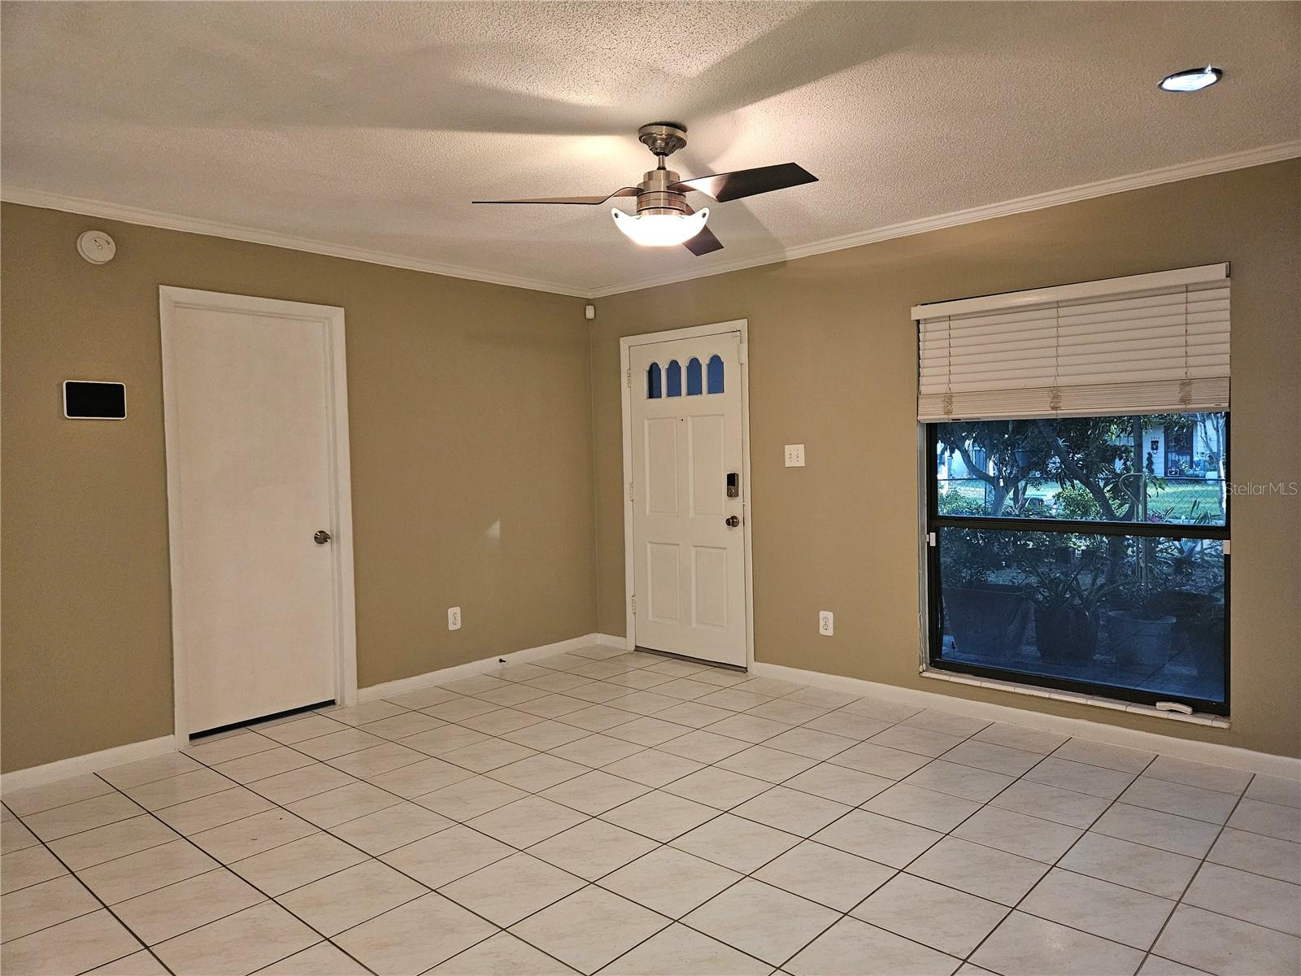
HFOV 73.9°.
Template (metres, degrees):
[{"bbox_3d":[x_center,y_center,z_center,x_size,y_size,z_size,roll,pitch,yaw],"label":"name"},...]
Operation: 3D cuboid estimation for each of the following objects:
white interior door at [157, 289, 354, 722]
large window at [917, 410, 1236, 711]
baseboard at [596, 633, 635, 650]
[{"bbox_3d":[-1.933,0.124,4.326,0.103,2.120,0.910,1,3,42],"label":"white interior door"},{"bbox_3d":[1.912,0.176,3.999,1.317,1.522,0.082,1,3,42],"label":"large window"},{"bbox_3d":[-0.249,1.056,5.908,0.328,0.086,0.017,1,3,42],"label":"baseboard"}]

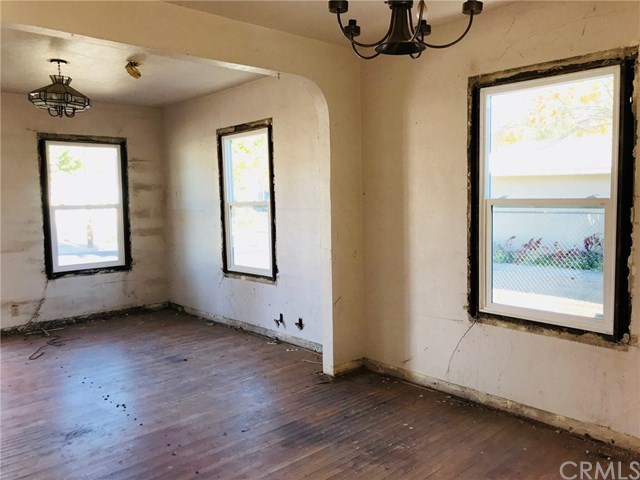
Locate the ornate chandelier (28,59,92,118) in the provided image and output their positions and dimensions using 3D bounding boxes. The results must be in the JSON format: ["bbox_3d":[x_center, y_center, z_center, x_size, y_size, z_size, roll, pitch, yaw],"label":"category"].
[{"bbox_3d":[-2.277,-1.321,4.546,0.550,0.490,0.550,-5,6,-42],"label":"ornate chandelier"}]

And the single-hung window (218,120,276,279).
[{"bbox_3d":[-0.804,-0.401,5.652,0.100,1.672,1.028,-5,6,-42],"label":"single-hung window"}]

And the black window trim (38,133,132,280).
[{"bbox_3d":[-2.873,-0.417,6.427,1.028,1.716,0.090,-5,6,-42],"label":"black window trim"}]

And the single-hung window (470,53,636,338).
[{"bbox_3d":[1.370,-0.246,3.188,0.100,1.613,0.993,-5,6,-42],"label":"single-hung window"}]

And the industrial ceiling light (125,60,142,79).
[{"bbox_3d":[-1.657,-1.506,4.601,0.150,0.150,0.150,-5,6,-42],"label":"industrial ceiling light"}]

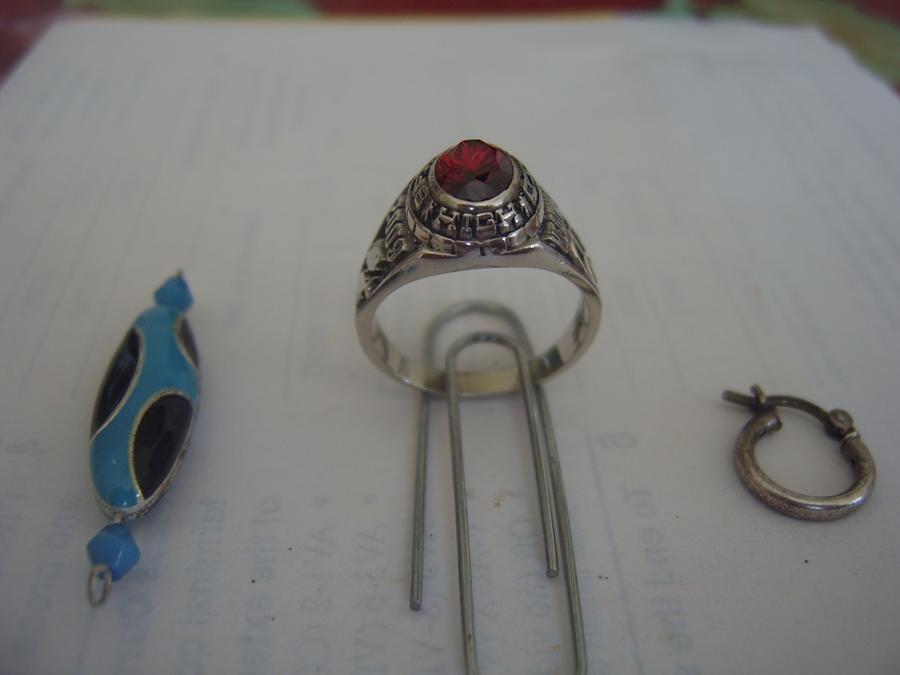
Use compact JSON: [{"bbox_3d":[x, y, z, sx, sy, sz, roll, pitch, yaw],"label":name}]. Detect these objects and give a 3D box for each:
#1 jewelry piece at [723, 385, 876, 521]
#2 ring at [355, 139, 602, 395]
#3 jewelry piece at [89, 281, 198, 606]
[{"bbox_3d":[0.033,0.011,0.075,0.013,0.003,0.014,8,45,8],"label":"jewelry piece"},{"bbox_3d":[0.003,-0.004,0.073,0.023,0.027,0.010,1,45,1],"label":"ring"},{"bbox_3d":[-0.029,0.006,0.077,0.009,0.006,0.039,-2,45,-2],"label":"jewelry piece"}]

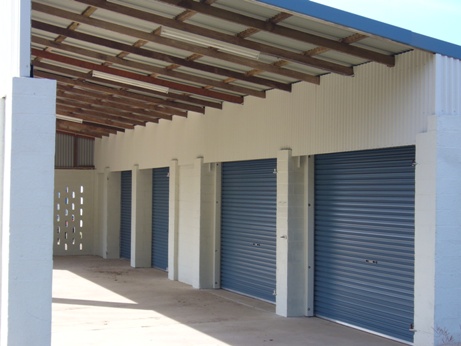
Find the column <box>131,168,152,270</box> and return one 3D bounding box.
[{"bbox_3d":[-2.458,1.212,24.451,0.451,2.830,0.451,1,-2,-21],"label":"column"}]

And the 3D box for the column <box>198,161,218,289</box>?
[{"bbox_3d":[-0.524,1.110,19.354,0.432,2.830,0.441,1,-2,-21],"label":"column"}]

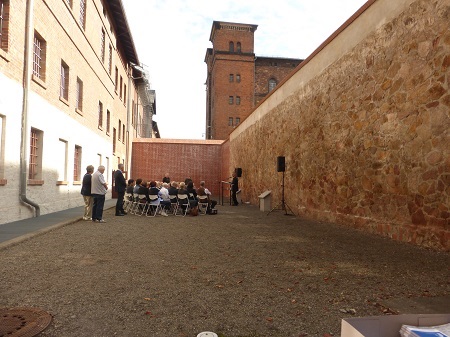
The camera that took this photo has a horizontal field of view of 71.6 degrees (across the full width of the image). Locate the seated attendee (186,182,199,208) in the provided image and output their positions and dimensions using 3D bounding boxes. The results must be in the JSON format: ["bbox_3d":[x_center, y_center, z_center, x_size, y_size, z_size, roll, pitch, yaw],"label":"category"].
[{"bbox_3d":[-1.208,1.129,11.958,0.520,1.250,0.780,-2,-3,32],"label":"seated attendee"}]

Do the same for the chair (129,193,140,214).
[{"bbox_3d":[-3.380,1.337,12.000,0.450,0.790,0.480,-1,-3,27],"label":"chair"}]

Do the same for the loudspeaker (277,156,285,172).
[{"bbox_3d":[2.010,-0.140,11.150,0.290,0.550,0.310,0,-3,10],"label":"loudspeaker"}]

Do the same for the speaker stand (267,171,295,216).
[{"bbox_3d":[2.090,0.937,11.617,0.980,1.620,0.900,0,-3,0],"label":"speaker stand"}]

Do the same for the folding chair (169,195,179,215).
[{"bbox_3d":[-1.967,1.349,11.746,0.460,0.790,0.480,-2,-4,36],"label":"folding chair"}]

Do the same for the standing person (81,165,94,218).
[{"bbox_3d":[-4.288,0.769,9.723,0.340,1.700,0.480,3,-4,-43],"label":"standing person"}]

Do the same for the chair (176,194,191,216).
[{"bbox_3d":[-1.525,1.328,11.347,0.460,0.790,0.480,-2,-4,34],"label":"chair"}]

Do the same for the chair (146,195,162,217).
[{"bbox_3d":[-2.440,1.287,10.950,0.450,0.790,0.480,-1,-3,27],"label":"chair"}]

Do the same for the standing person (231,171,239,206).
[{"bbox_3d":[0.537,1.034,16.100,0.380,1.780,0.480,1,-3,-22],"label":"standing person"}]

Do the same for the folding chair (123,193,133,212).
[{"bbox_3d":[-3.911,1.370,12.546,0.460,0.790,0.480,-3,-4,42],"label":"folding chair"}]

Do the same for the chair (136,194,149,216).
[{"bbox_3d":[-3.063,1.338,11.547,0.460,0.790,0.480,-2,-4,38],"label":"chair"}]

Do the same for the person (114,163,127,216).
[{"bbox_3d":[-3.690,0.772,11.050,0.380,1.820,0.500,2,-4,-42],"label":"person"}]

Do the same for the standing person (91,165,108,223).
[{"bbox_3d":[-3.740,0.752,9.300,0.520,1.690,0.400,-3,-4,43],"label":"standing person"}]

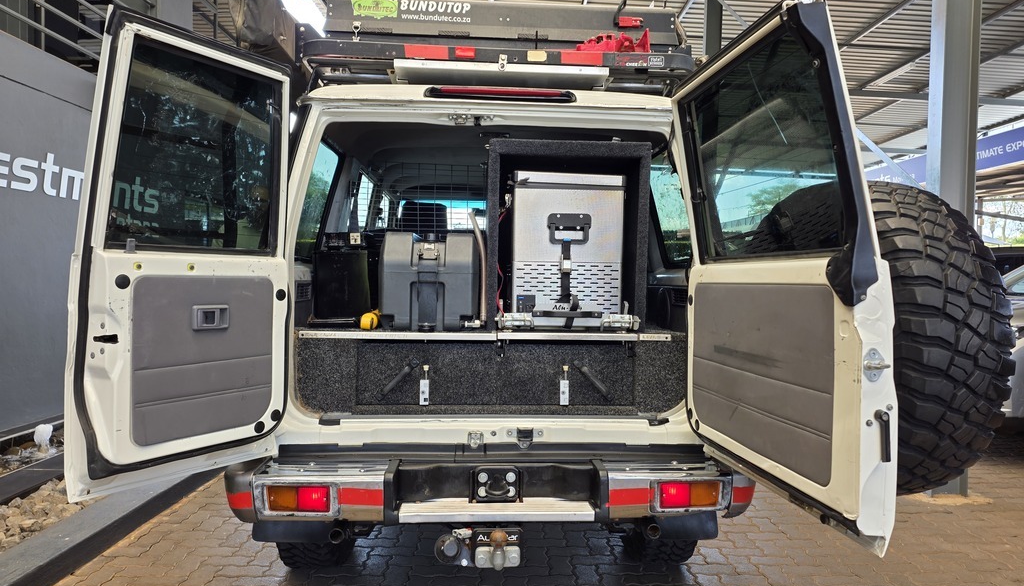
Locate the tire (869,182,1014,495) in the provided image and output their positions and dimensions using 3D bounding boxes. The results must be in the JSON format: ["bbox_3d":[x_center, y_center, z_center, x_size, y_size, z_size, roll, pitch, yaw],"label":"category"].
[{"bbox_3d":[0.940,0.129,1.885,0.280,0.840,0.840,1,1,-7],"label":"tire"}]

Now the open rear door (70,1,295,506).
[{"bbox_3d":[-0.916,-0.079,1.988,0.190,1.290,0.620,2,2,39],"label":"open rear door"}]

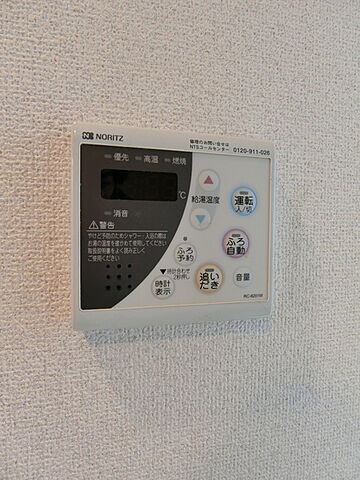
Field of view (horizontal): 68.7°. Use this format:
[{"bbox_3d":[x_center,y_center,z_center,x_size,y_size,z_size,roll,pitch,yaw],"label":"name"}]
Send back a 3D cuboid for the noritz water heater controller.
[{"bbox_3d":[-0.001,-0.007,0.173,0.128,0.120,0.019,0,1,-12],"label":"noritz water heater controller"}]

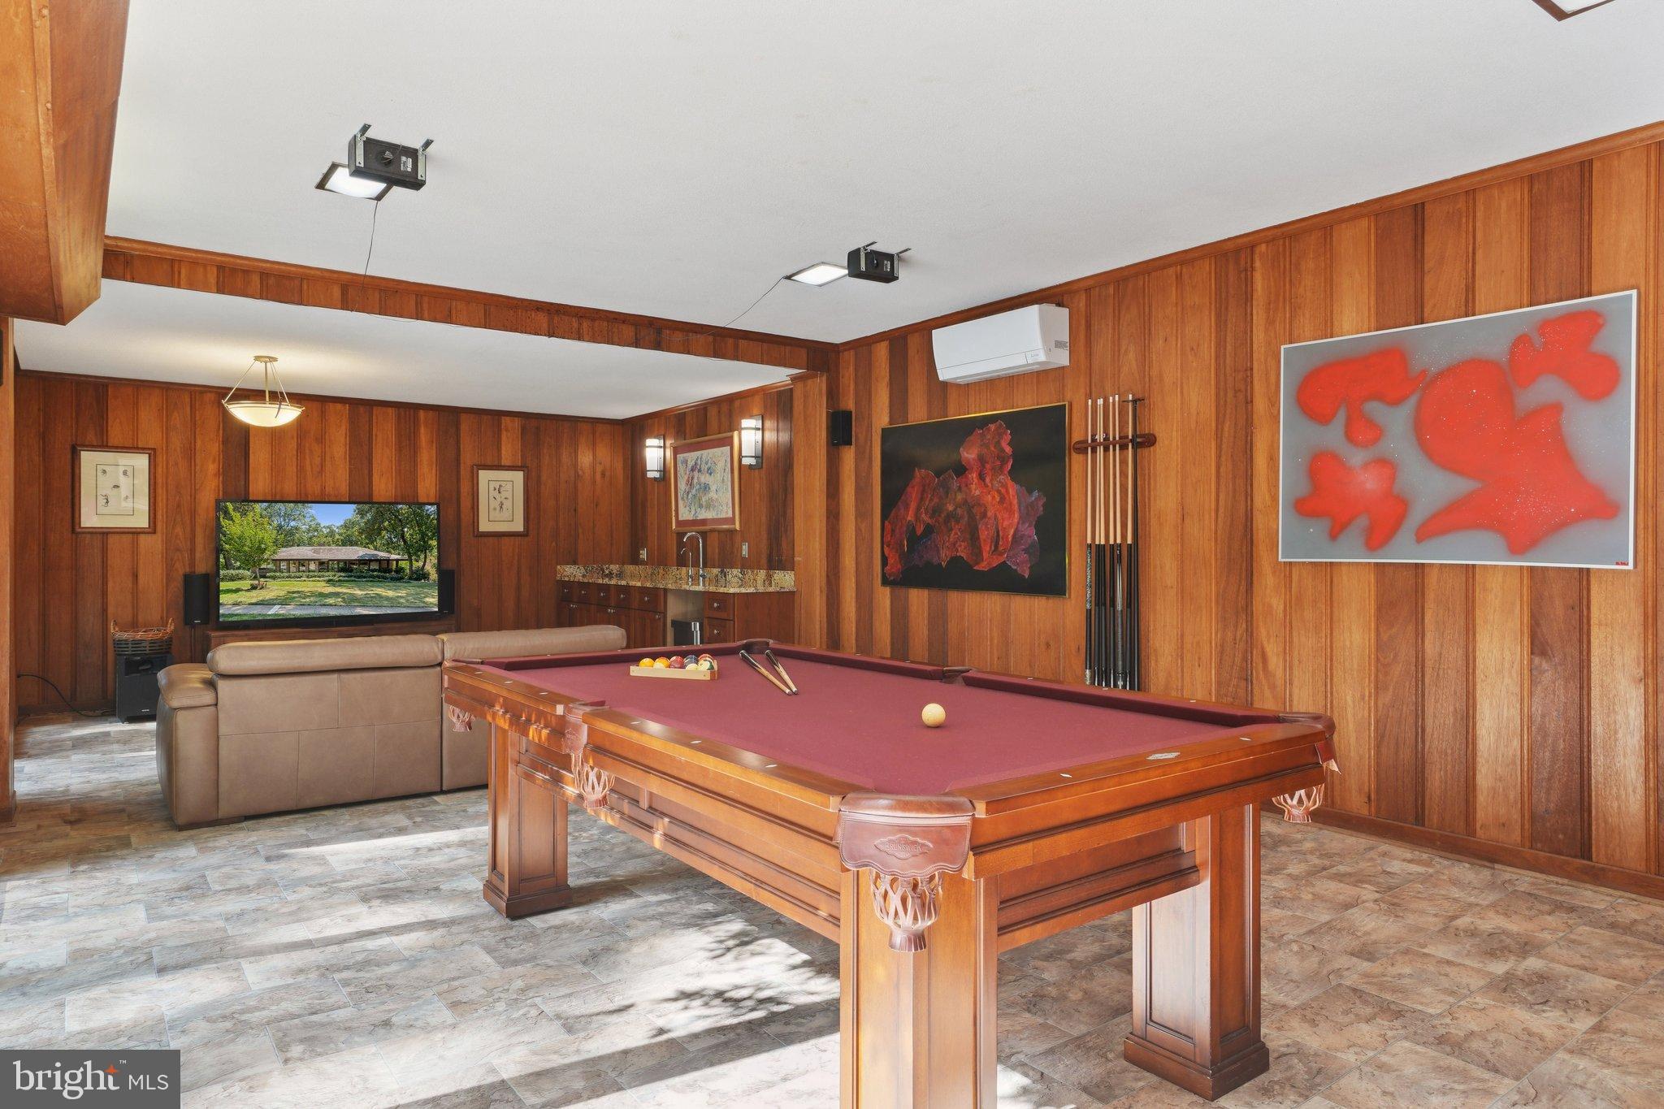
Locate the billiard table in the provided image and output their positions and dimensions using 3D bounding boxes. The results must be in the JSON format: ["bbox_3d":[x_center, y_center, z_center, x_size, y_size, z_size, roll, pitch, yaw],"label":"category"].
[{"bbox_3d":[-0.094,0.772,2.764,1.390,0.800,2.530,0,0,-37],"label":"billiard table"}]

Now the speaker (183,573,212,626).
[{"bbox_3d":[-4.611,0.329,7.055,0.160,0.370,0.170,-1,1,-38],"label":"speaker"}]

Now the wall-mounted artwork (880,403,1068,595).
[{"bbox_3d":[0.801,-0.303,5.826,0.035,1.060,1.540,0,0,-38],"label":"wall-mounted artwork"}]

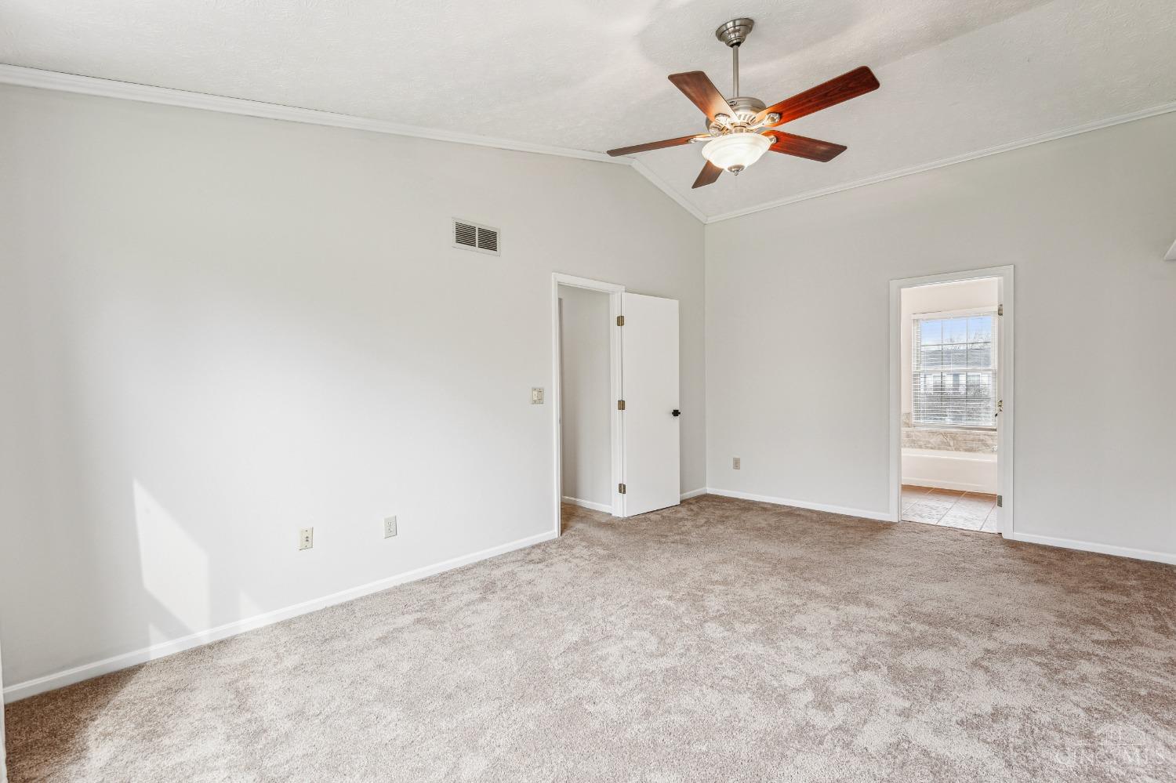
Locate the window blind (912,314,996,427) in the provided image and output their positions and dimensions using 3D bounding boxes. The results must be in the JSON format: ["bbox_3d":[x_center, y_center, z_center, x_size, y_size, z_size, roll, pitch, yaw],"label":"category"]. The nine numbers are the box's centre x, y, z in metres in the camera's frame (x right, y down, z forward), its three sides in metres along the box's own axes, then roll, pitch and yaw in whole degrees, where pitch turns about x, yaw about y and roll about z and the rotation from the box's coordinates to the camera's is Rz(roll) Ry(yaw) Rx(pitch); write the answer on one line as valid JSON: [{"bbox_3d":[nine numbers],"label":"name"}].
[{"bbox_3d":[4.559,-0.269,6.531,0.877,1.411,0.050,0,1,43],"label":"window blind"}]

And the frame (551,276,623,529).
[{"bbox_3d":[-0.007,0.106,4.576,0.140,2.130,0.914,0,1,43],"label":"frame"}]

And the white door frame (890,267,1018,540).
[{"bbox_3d":[3.019,0.087,4.369,0.847,2.123,0.140,0,1,43],"label":"white door frame"}]

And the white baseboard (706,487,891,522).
[{"bbox_3d":[1.999,1.114,5.267,1.858,0.066,0.016,0,1,43],"label":"white baseboard"}]

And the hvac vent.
[{"bbox_3d":[-0.780,-1.074,3.658,0.020,0.200,0.400,0,1,43],"label":"hvac vent"}]

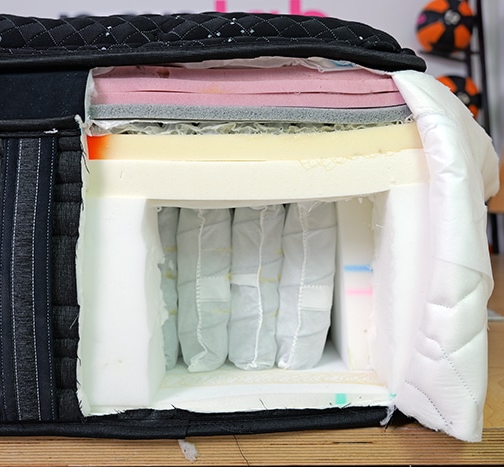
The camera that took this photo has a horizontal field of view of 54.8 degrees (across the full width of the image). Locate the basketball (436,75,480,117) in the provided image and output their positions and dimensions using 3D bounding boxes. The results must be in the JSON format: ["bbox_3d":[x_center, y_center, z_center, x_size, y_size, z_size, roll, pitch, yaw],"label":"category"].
[{"bbox_3d":[0.838,-0.544,2.050,0.237,0.237,0.237,1,3,22],"label":"basketball"}]

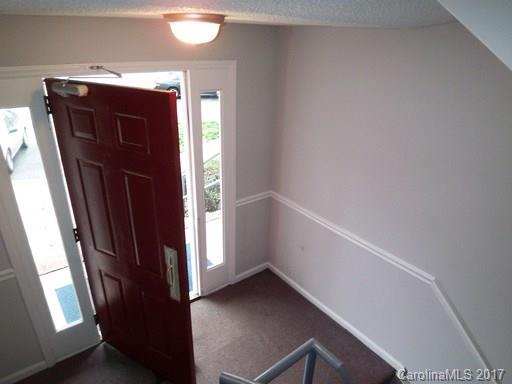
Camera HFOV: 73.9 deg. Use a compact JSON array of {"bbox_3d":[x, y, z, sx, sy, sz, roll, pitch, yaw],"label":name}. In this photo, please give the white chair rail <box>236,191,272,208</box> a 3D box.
[{"bbox_3d":[-0.007,0.070,3.241,0.422,0.062,0.028,-15,29,-34],"label":"white chair rail"}]

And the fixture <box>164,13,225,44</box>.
[{"bbox_3d":[-0.339,-0.912,1.913,0.330,0.146,0.330,1,24,-1],"label":"fixture"}]

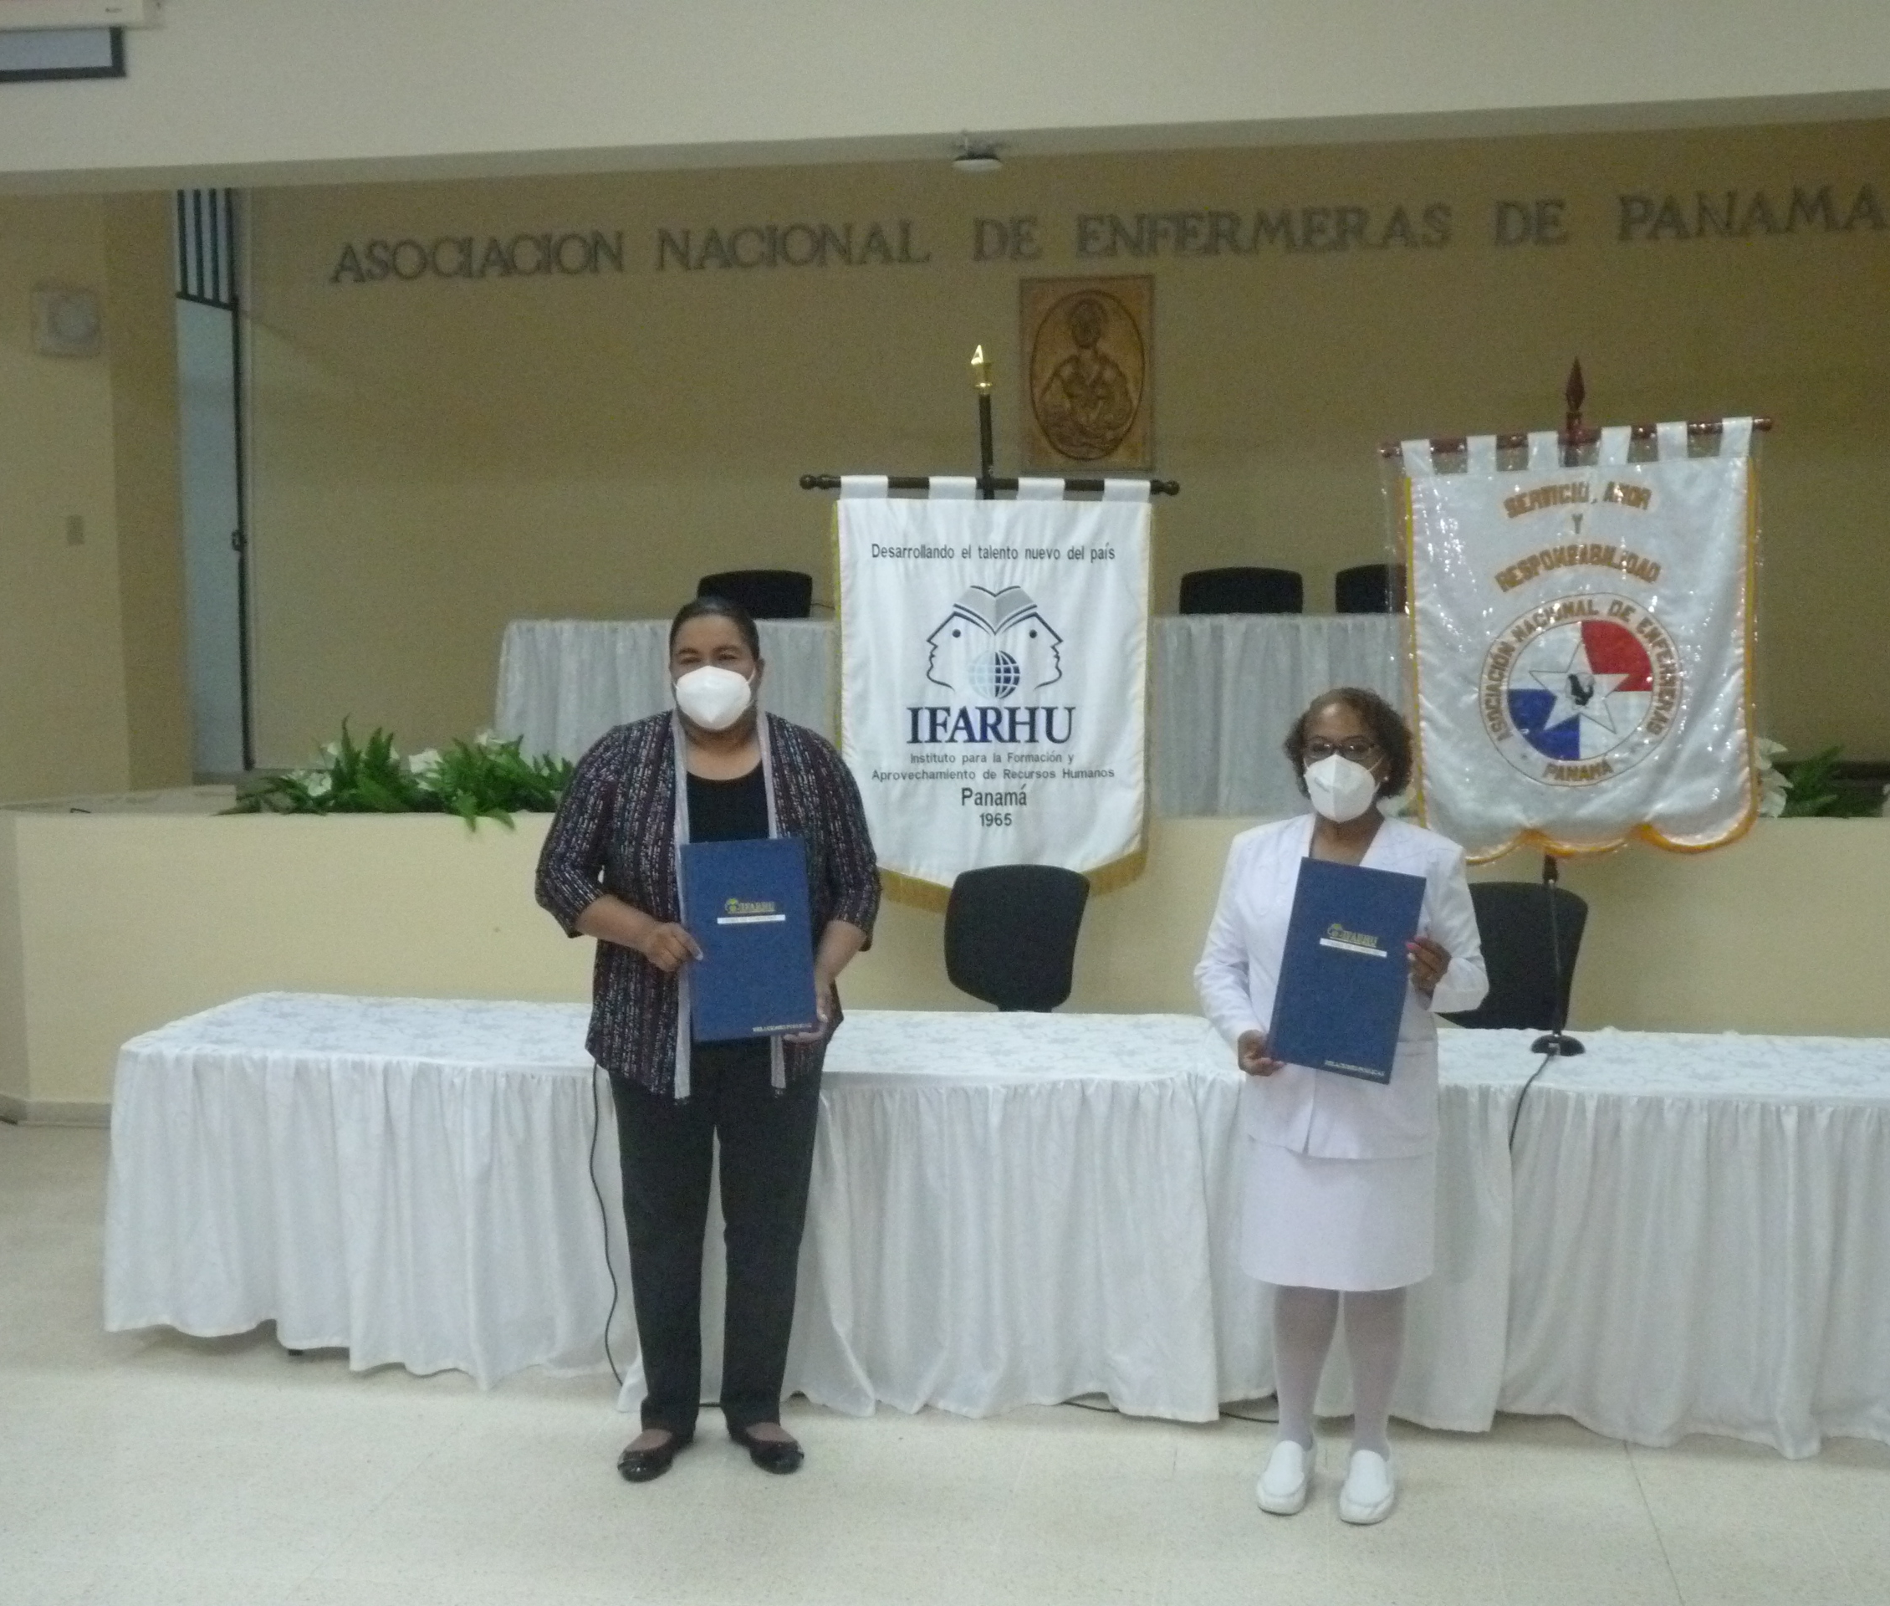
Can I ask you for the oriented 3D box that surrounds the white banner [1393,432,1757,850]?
[{"bbox_3d":[1.734,-0.441,6.589,0.940,1.180,0.070,1,5,10],"label":"white banner"}]

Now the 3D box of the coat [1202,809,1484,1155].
[{"bbox_3d":[0.730,0.332,4.451,0.520,0.630,0.330,1,6,15],"label":"coat"}]

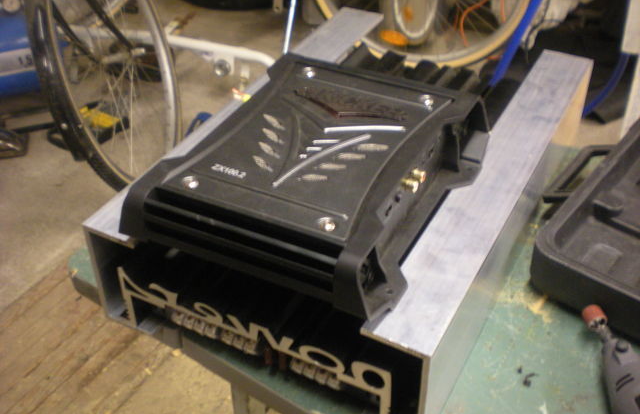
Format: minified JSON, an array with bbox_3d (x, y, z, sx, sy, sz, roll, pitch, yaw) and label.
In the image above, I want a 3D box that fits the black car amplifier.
[{"bbox_3d":[-0.001,-0.033,0.649,0.218,0.050,0.245,16,42,23],"label":"black car amplifier"}]

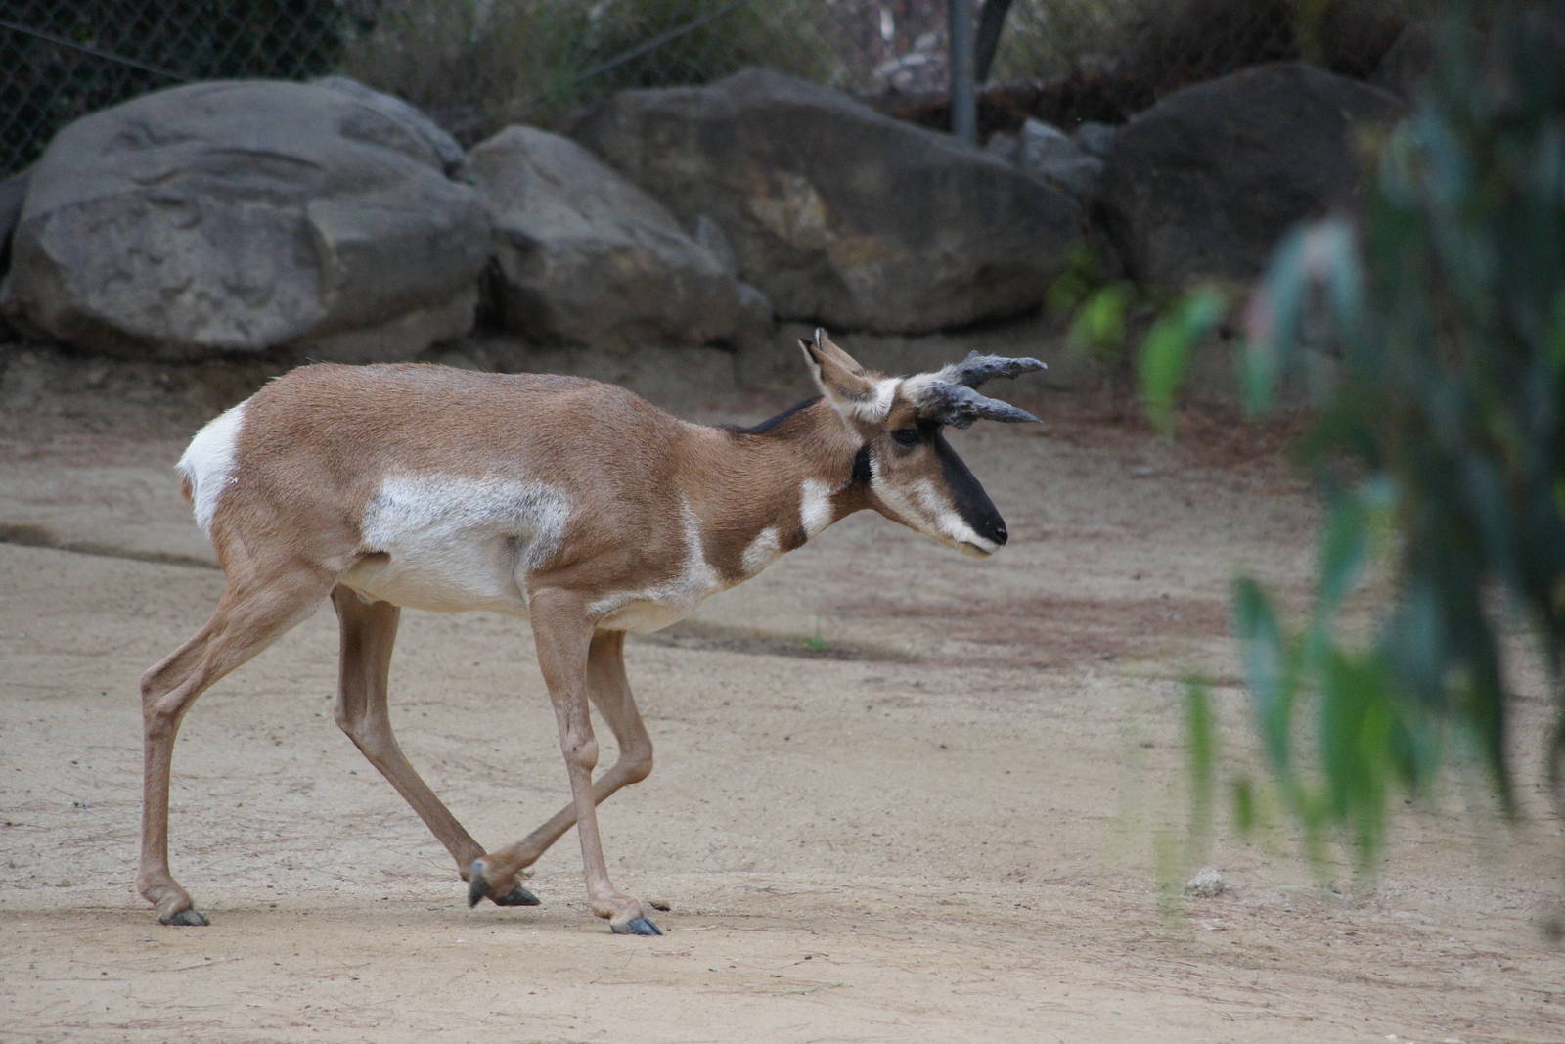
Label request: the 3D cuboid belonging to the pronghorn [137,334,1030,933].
[{"bbox_3d":[-0.310,0.171,21.100,1.440,0.965,0.380,0,11,4],"label":"pronghorn"}]

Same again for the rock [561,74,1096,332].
[{"bbox_3d":[0.090,-0.644,26.400,1.000,0.480,0.620,-2,11,-8],"label":"rock"}]

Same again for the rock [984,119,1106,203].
[{"bbox_3d":[0.542,-0.733,26.850,0.250,0.180,0.220,-2,11,-8],"label":"rock"}]

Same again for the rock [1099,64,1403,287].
[{"bbox_3d":[0.965,-0.699,26.700,0.640,0.420,0.520,-2,11,-8],"label":"rock"}]

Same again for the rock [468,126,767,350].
[{"bbox_3d":[-0.337,-0.572,26.150,0.610,0.420,0.500,-2,11,-8],"label":"rock"}]

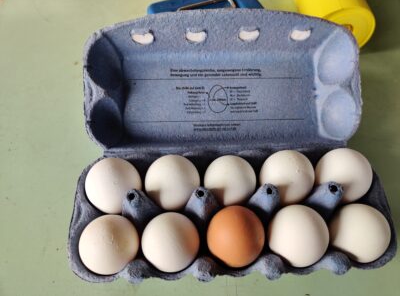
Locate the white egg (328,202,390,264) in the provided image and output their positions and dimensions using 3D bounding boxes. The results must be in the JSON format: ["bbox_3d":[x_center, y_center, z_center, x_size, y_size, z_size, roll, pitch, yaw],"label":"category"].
[{"bbox_3d":[0.122,0.065,0.239,0.042,0.054,0.042,-3,59,0],"label":"white egg"}]

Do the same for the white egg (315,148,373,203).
[{"bbox_3d":[0.121,0.024,0.264,0.043,0.055,0.043,-3,59,0],"label":"white egg"}]

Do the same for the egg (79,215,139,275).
[{"bbox_3d":[-0.069,0.073,0.238,0.043,0.055,0.043,-3,59,0],"label":"egg"}]

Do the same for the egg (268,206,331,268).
[{"bbox_3d":[0.075,0.067,0.239,0.044,0.056,0.044,-3,59,0],"label":"egg"}]

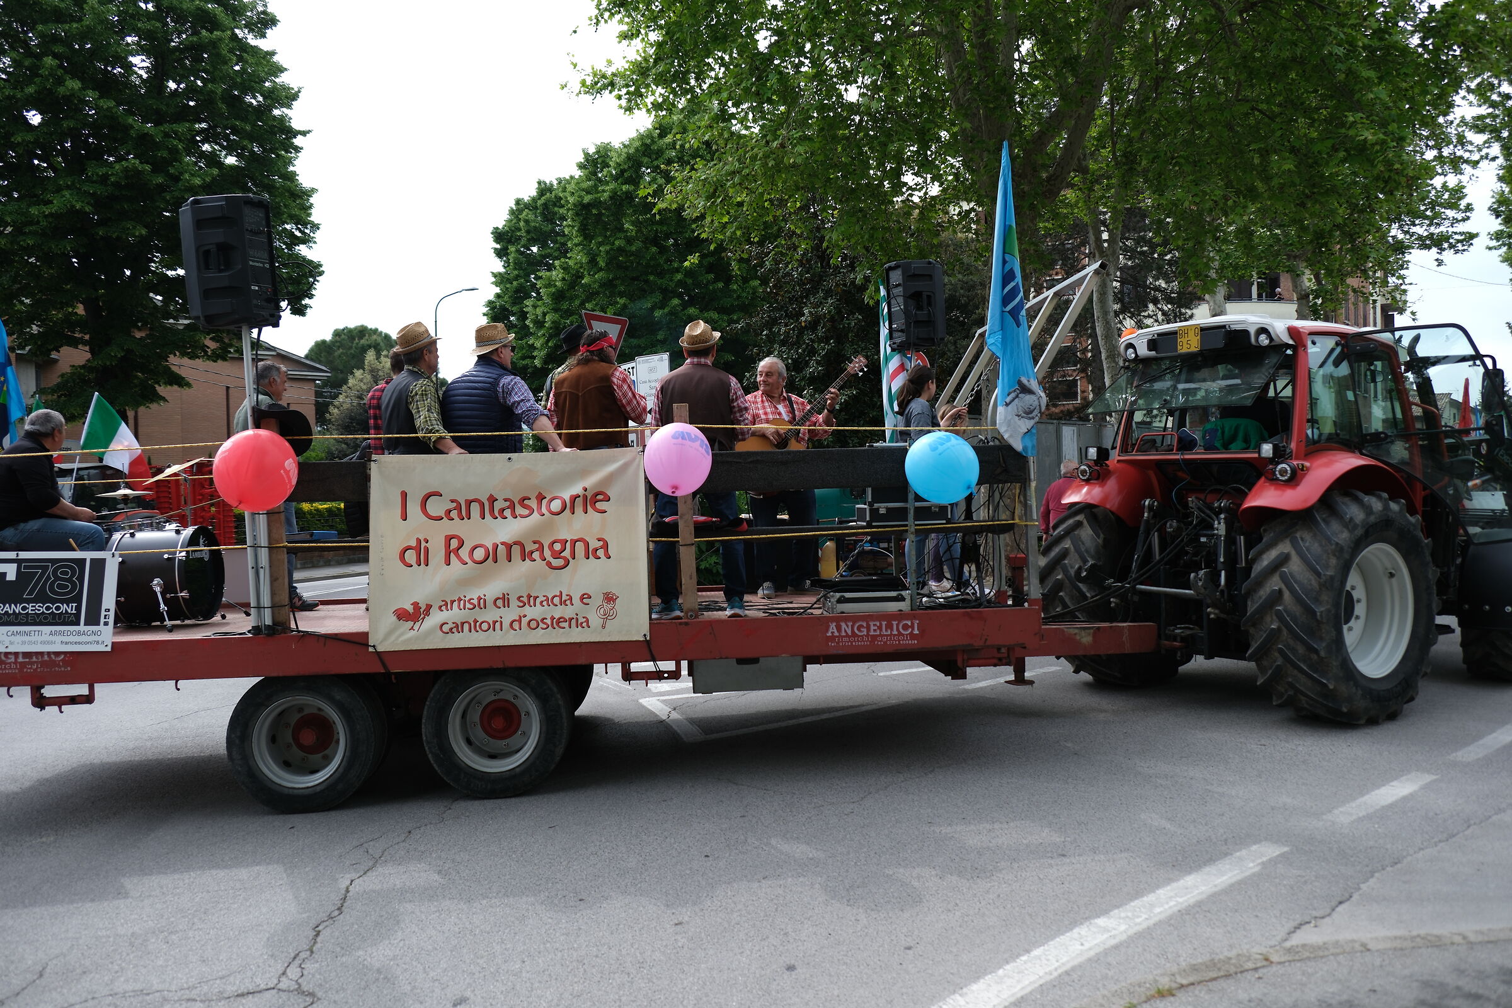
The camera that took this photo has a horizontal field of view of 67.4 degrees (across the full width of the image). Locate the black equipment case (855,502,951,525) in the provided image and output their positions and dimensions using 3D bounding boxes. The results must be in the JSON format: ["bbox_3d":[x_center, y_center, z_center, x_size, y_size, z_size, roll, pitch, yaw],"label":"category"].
[{"bbox_3d":[0.838,0.057,6.480,0.465,0.127,0.360,-2,0,-6],"label":"black equipment case"}]

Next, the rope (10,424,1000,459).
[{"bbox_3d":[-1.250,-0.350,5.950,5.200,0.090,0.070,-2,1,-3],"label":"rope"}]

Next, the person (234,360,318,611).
[{"bbox_3d":[-3.262,-0.120,7.699,0.500,1.710,0.520,-2,0,-12],"label":"person"}]

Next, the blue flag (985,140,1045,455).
[{"bbox_3d":[1.380,-1.100,6.050,0.330,1.690,0.200,-1,1,18],"label":"blue flag"}]

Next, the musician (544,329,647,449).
[{"bbox_3d":[-0.952,-0.184,6.881,0.580,1.740,0.440,-2,0,20],"label":"musician"}]

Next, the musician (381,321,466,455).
[{"bbox_3d":[-1.865,-0.143,6.250,0.440,1.710,0.520,-2,1,-35],"label":"musician"}]

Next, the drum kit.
[{"bbox_3d":[-3.677,0.298,7.050,0.950,0.900,0.980,-2,0,1],"label":"drum kit"}]

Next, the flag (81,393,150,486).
[{"bbox_3d":[-7.234,-0.727,12.800,0.740,1.030,0.220,-2,0,0],"label":"flag"}]

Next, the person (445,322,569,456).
[{"bbox_3d":[-1.390,-0.144,6.280,0.600,1.720,0.480,-1,1,43],"label":"person"}]

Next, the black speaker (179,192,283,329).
[{"bbox_3d":[-2.990,-1.378,6.450,0.370,0.690,0.420,-5,0,13],"label":"black speaker"}]

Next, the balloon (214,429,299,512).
[{"bbox_3d":[-2.506,-0.169,5.680,0.400,0.410,0.400,-2,1,0],"label":"balloon"}]

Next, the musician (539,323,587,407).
[{"bbox_3d":[-1.125,-0.255,7.351,0.520,1.820,0.420,-2,0,30],"label":"musician"}]

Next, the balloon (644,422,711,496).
[{"bbox_3d":[-0.399,-0.230,5.800,0.347,0.374,0.347,-2,1,0],"label":"balloon"}]

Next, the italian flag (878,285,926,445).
[{"bbox_3d":[1.070,-1.006,8.250,0.370,1.270,0.200,-1,1,12],"label":"italian flag"}]

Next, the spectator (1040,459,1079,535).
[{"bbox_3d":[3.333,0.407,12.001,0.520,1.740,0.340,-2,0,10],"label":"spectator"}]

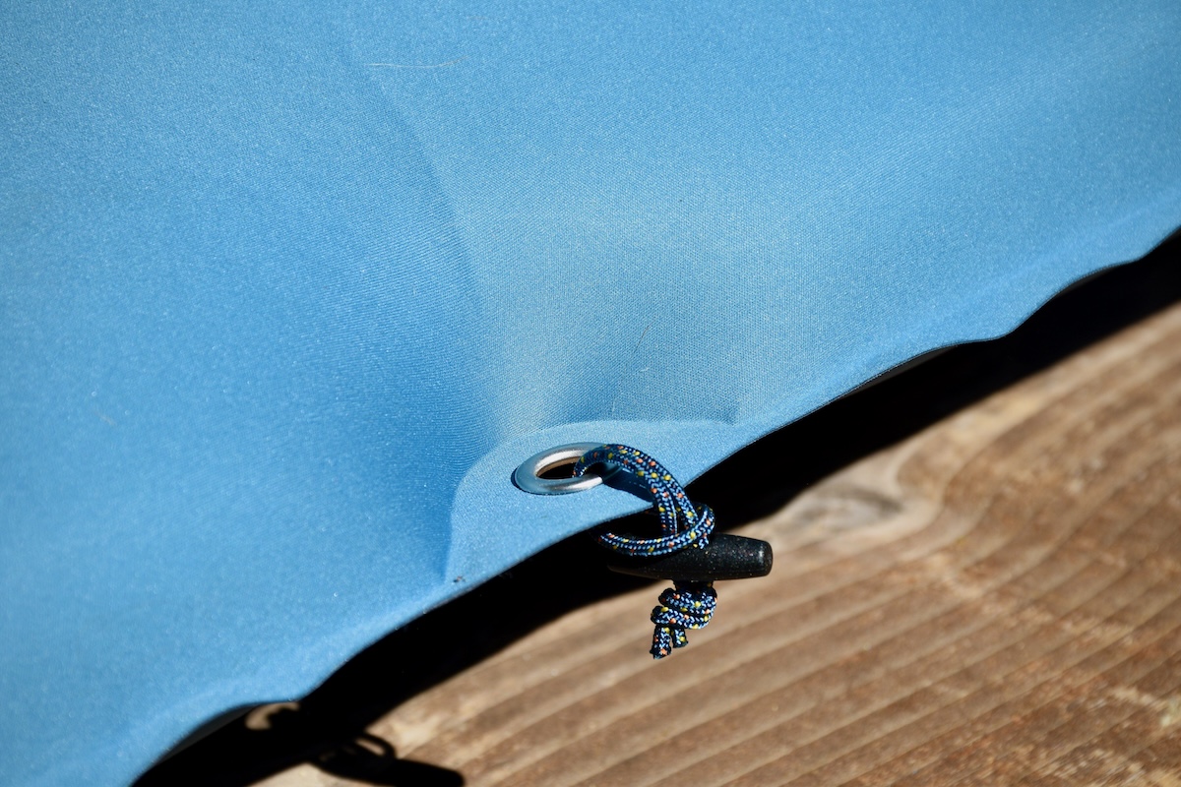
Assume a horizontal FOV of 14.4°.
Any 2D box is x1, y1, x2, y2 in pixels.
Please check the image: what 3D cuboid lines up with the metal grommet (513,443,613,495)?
[{"bbox_3d":[-0.004,0.013,0.789,0.018,0.004,0.018,-7,27,4],"label":"metal grommet"}]

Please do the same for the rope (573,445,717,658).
[{"bbox_3d":[0.009,0.027,0.786,0.025,0.034,0.020,0,30,0],"label":"rope"}]

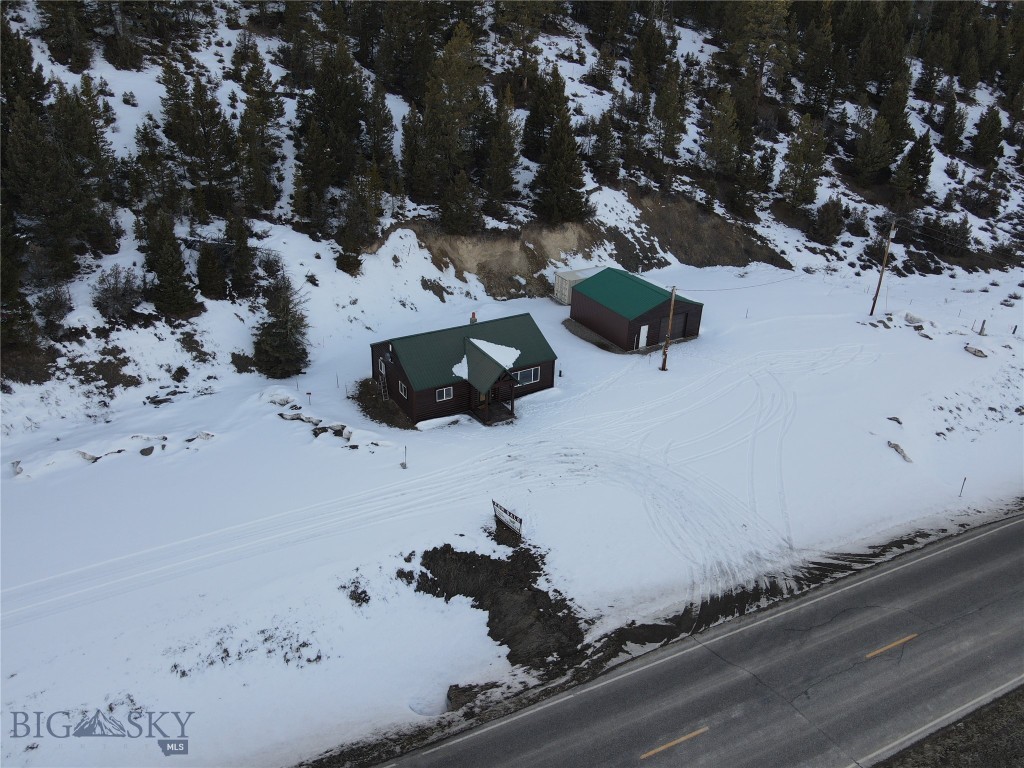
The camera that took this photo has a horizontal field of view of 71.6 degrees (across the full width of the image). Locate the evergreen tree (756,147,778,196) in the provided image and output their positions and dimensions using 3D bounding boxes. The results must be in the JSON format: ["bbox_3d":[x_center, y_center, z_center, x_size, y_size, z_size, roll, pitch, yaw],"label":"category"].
[{"bbox_3d":[33.583,-27.738,92.398,2.761,6.078,2.761,1,27,0],"label":"evergreen tree"}]

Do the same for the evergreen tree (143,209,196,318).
[{"bbox_3d":[-28.294,-9.633,57.638,4.094,8.883,4.094,1,27,0],"label":"evergreen tree"}]

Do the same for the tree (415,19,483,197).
[{"bbox_3d":[-6.245,-26.713,70.977,6.998,16.644,6.998,0,28,-5],"label":"tree"}]

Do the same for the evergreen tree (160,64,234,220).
[{"bbox_3d":[-28.038,-21.775,63.498,6.500,12.277,6.200,-9,28,-21],"label":"evergreen tree"}]

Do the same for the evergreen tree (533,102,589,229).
[{"bbox_3d":[5.460,-23.740,76.917,6.197,13.006,6.197,1,27,0],"label":"evergreen tree"}]

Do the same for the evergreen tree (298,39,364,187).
[{"bbox_3d":[-17.600,-25.845,69.315,6.834,13.718,6.834,-5,28,-13],"label":"evergreen tree"}]

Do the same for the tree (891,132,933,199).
[{"bbox_3d":[52.659,-28.699,93.352,6.002,7.898,6.002,15,29,25],"label":"tree"}]

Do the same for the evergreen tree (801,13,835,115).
[{"bbox_3d":[45.438,-46.230,103.894,4.455,13.912,4.455,1,27,0],"label":"evergreen tree"}]

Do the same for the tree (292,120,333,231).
[{"bbox_3d":[-18.419,-19.148,65.588,3.695,9.651,3.695,-5,28,-14],"label":"tree"}]

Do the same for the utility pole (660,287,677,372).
[{"bbox_3d":[12.849,-4.364,57.935,0.360,7.300,0.360,1,27,0],"label":"utility pole"}]

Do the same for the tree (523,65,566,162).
[{"bbox_3d":[4.210,-35.202,91.976,5.841,11.050,5.841,2,26,2],"label":"tree"}]

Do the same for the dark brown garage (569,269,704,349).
[{"bbox_3d":[11.685,-7.453,67.124,8.249,4.465,9.246,-13,30,-26],"label":"dark brown garage"}]

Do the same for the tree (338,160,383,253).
[{"bbox_3d":[-14.695,-17.323,68.869,4.330,8.222,4.330,-4,27,-11],"label":"tree"}]

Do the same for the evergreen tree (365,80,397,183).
[{"bbox_3d":[-14.471,-28.248,78.733,3.897,10.169,3.897,-3,26,-9],"label":"evergreen tree"}]

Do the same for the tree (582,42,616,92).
[{"bbox_3d":[12.345,-44.073,98.982,4.760,6.376,4.760,1,27,0],"label":"tree"}]

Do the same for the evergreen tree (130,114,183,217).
[{"bbox_3d":[-32.768,-19.677,64.413,4.370,8.976,4.370,1,27,0],"label":"evergreen tree"}]

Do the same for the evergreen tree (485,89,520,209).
[{"bbox_3d":[-0.986,-24.369,73.357,3.719,11.601,3.719,1,28,-1],"label":"evergreen tree"}]

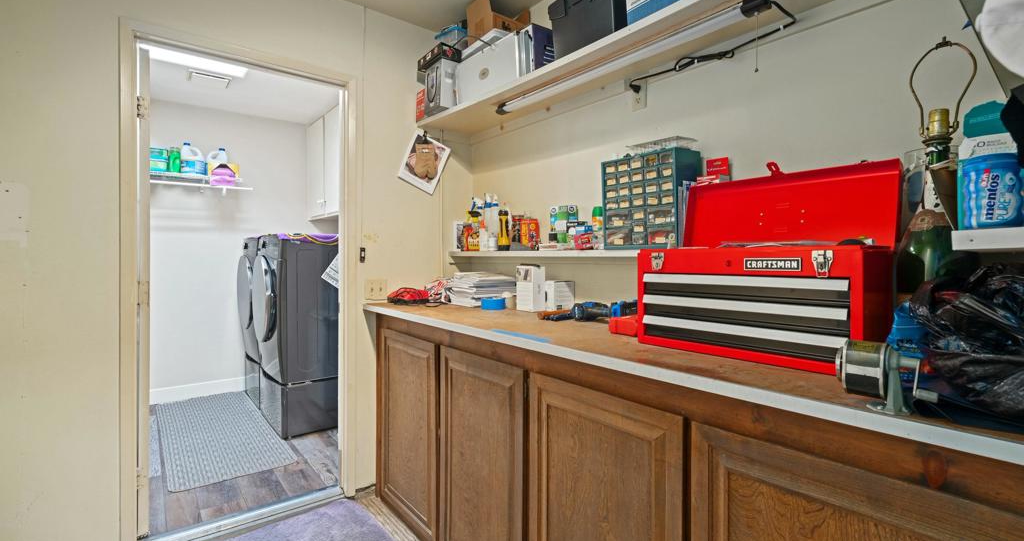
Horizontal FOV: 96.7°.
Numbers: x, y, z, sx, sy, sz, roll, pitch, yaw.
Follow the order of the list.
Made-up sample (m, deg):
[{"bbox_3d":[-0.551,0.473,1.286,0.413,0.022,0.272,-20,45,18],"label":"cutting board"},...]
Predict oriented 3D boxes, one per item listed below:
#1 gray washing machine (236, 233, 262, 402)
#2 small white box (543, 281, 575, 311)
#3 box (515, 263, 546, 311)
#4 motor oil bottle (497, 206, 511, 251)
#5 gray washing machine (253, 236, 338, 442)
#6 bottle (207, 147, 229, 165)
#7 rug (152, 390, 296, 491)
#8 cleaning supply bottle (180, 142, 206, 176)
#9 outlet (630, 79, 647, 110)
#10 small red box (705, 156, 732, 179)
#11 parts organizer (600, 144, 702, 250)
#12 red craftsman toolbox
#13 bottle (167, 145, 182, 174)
[{"bbox_3d":[-1.905,0.417,3.983,0.790,1.335,0.686,-1,1,-39],"label":"gray washing machine"},{"bbox_3d":[0.202,0.118,2.126,0.125,0.132,0.120,-1,1,-39],"label":"small white box"},{"bbox_3d":[0.089,0.085,2.119,0.082,0.209,0.110,0,1,-39],"label":"box"},{"bbox_3d":[-0.037,-0.209,2.330,0.066,0.222,0.063,1,1,15],"label":"motor oil bottle"},{"bbox_3d":[-1.470,0.430,3.448,0.790,1.335,0.686,-1,1,-39],"label":"gray washing machine"},{"bbox_3d":[-2.534,-0.918,3.915,0.165,0.265,0.115,0,1,-39],"label":"bottle"},{"bbox_3d":[-2.072,1.098,3.187,0.610,0.010,1.770,-1,1,-39],"label":"rug"},{"bbox_3d":[-2.641,-0.922,3.779,0.170,0.262,0.115,0,1,-39],"label":"cleaning supply bottle"},{"bbox_3d":[0.502,-0.693,1.805,0.012,0.112,0.070,0,1,-39],"label":"outlet"},{"bbox_3d":[0.690,-0.343,1.532,0.028,0.066,0.077,0,1,-39],"label":"small red box"},{"bbox_3d":[0.510,-0.248,1.688,0.152,0.338,0.318,0,1,-39],"label":"parts organizer"},{"bbox_3d":[0.625,-0.031,1.168,0.270,0.475,0.510,-1,1,-40],"label":"red craftsman toolbox"},{"bbox_3d":[-2.686,-0.881,3.630,0.092,0.215,0.075,-1,1,-39],"label":"bottle"}]

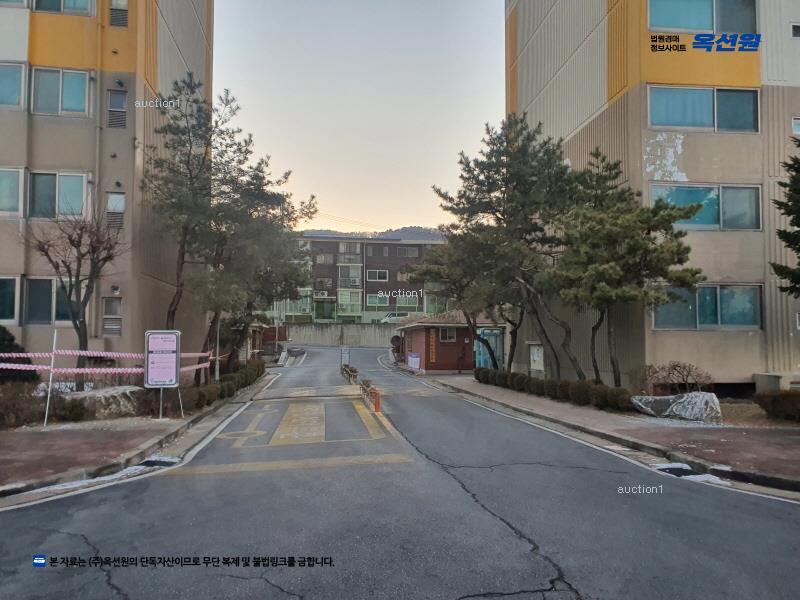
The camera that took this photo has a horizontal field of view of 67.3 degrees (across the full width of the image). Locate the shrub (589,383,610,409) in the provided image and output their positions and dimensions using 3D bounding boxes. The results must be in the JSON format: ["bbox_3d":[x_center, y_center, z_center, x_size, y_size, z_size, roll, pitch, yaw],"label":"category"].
[{"bbox_3d":[4.764,2.305,14.350,0.540,0.560,0.550,1,-4,-8],"label":"shrub"}]

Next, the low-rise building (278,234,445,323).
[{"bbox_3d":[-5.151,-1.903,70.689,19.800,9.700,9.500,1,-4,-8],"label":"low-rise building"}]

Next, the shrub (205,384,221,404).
[{"bbox_3d":[-4.805,2.422,15.400,0.470,0.500,0.500,1,-4,-8],"label":"shrub"}]

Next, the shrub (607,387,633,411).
[{"bbox_3d":[4.785,2.154,13.100,0.560,0.510,0.560,1,-4,-16],"label":"shrub"}]

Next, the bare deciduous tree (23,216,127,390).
[{"bbox_3d":[-7.031,0.141,13.000,2.250,3.950,2.200,1,-4,-7],"label":"bare deciduous tree"}]

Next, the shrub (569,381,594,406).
[{"bbox_3d":[4.265,2.205,14.200,0.570,0.580,0.570,1,-4,-16],"label":"shrub"}]

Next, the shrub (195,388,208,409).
[{"bbox_3d":[-4.724,2.344,14.300,0.450,0.480,0.480,1,-4,-8],"label":"shrub"}]

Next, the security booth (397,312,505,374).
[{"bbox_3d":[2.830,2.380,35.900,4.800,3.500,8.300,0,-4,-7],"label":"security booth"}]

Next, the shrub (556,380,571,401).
[{"bbox_3d":[4.146,2.282,15.100,0.530,0.520,0.500,1,-4,-16],"label":"shrub"}]

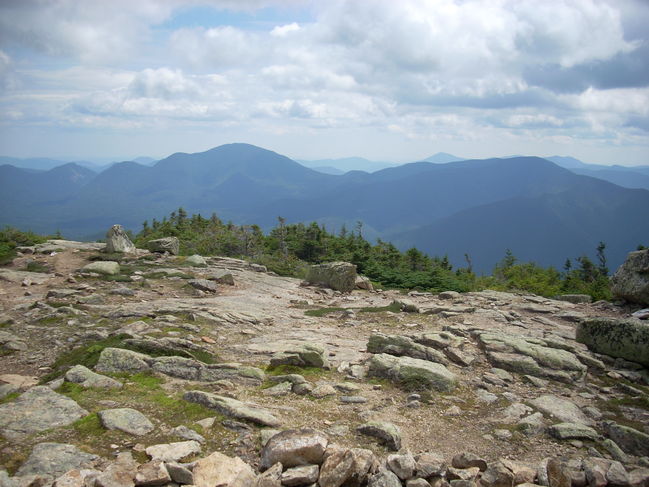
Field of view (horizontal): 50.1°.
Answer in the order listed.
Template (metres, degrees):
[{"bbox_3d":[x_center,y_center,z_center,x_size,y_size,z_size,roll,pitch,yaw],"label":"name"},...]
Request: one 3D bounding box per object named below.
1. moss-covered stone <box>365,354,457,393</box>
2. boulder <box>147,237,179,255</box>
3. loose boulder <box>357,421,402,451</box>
[{"bbox_3d":[0.772,1.147,6.203,0.803,0.264,0.442,4,9,28],"label":"moss-covered stone"},{"bbox_3d":[-3.600,0.043,15.428,0.666,0.380,0.533,2,8,15],"label":"boulder"},{"bbox_3d":[0.373,1.301,4.707,0.306,0.160,0.214,3,8,20],"label":"loose boulder"}]

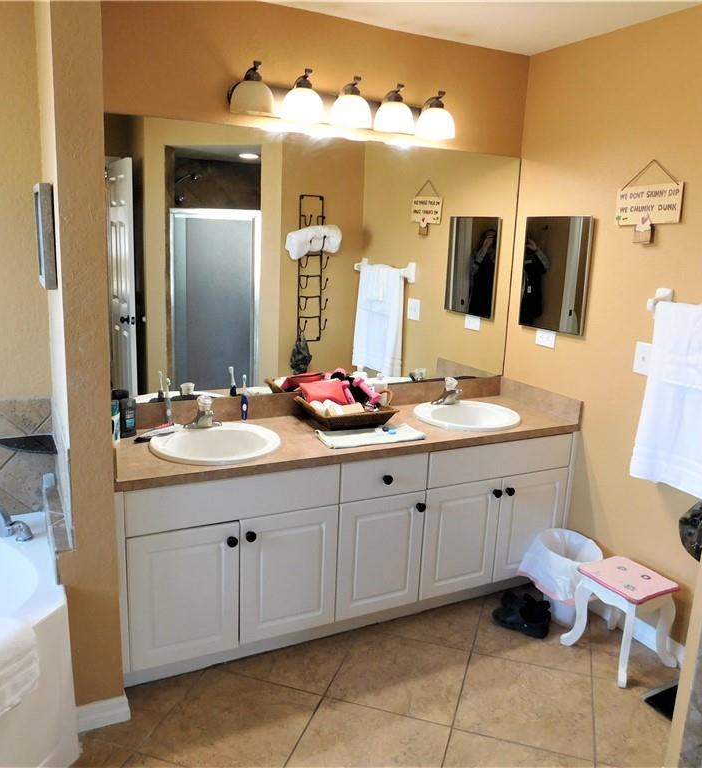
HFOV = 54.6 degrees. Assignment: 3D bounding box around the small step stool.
[{"bbox_3d":[1.070,0.914,2.670,0.295,0.340,0.320,-4,14,-27],"label":"small step stool"}]

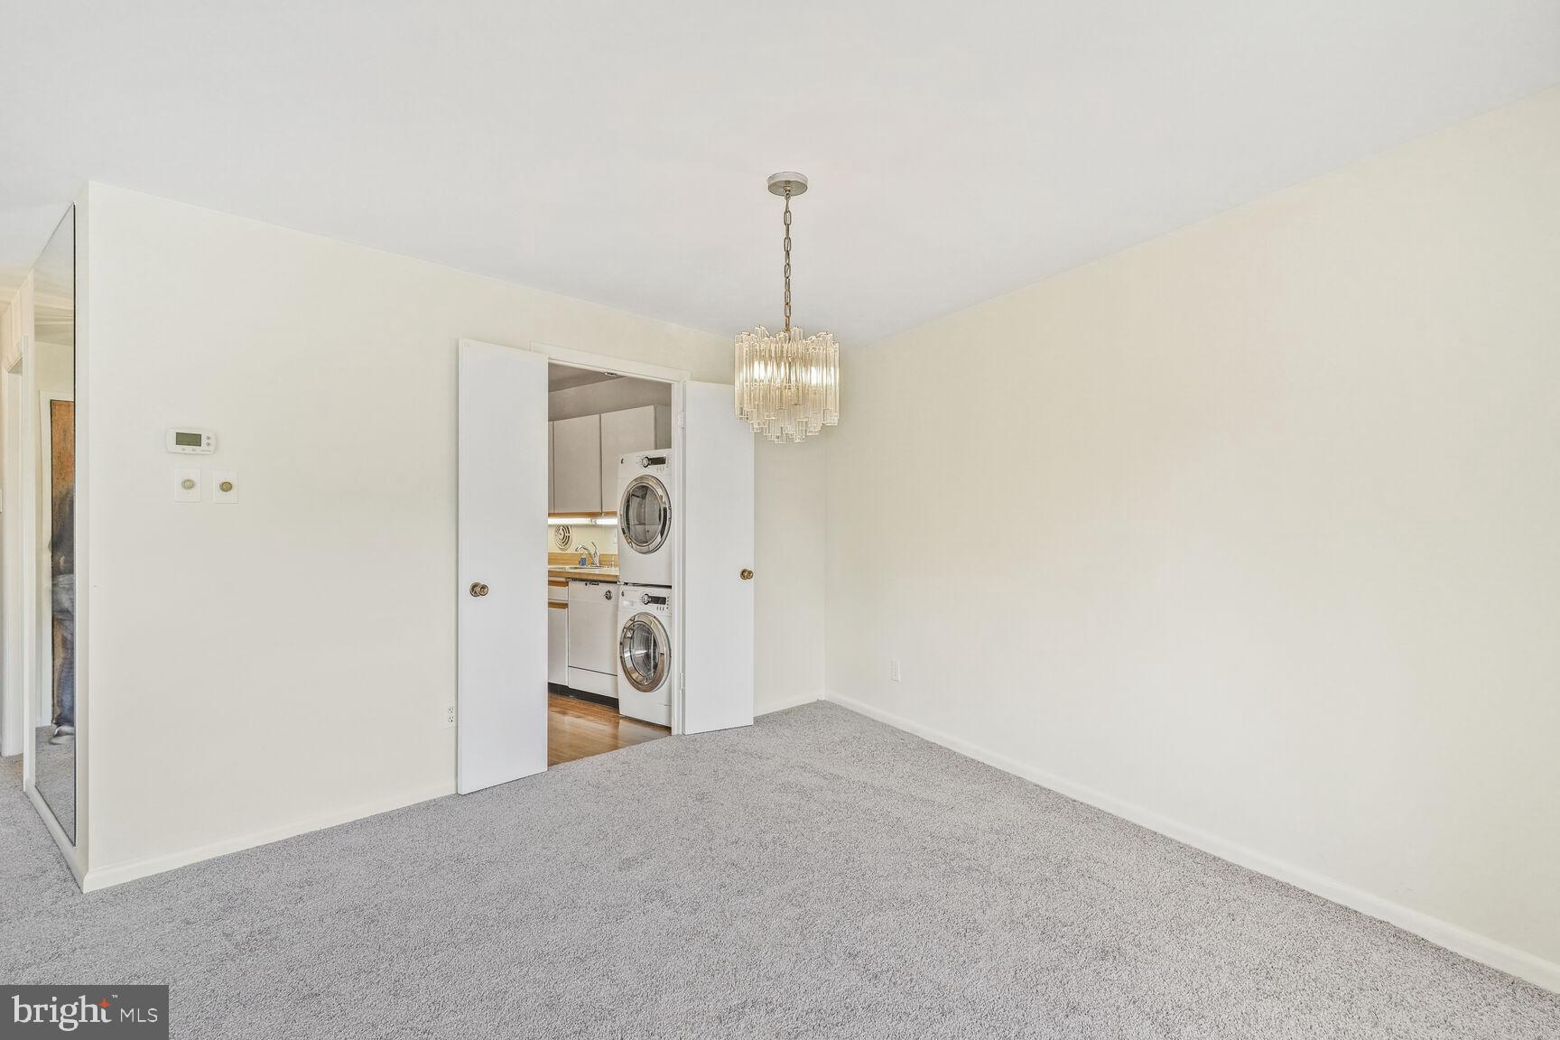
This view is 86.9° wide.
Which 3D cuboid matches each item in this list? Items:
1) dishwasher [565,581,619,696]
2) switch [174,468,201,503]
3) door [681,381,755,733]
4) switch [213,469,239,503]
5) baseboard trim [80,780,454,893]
[{"bbox_3d":[-1.040,0.810,5.690,0.600,0.800,0.600,0,0,42],"label":"dishwasher"},{"bbox_3d":[-2.107,-0.123,2.930,0.022,0.119,0.077,0,0,40],"label":"switch"},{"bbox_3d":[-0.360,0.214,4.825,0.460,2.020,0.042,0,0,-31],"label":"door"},{"bbox_3d":[-2.032,-0.120,3.018,0.022,0.119,0.077,0,0,40],"label":"switch"},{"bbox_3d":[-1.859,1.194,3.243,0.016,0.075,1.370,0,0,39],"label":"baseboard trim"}]

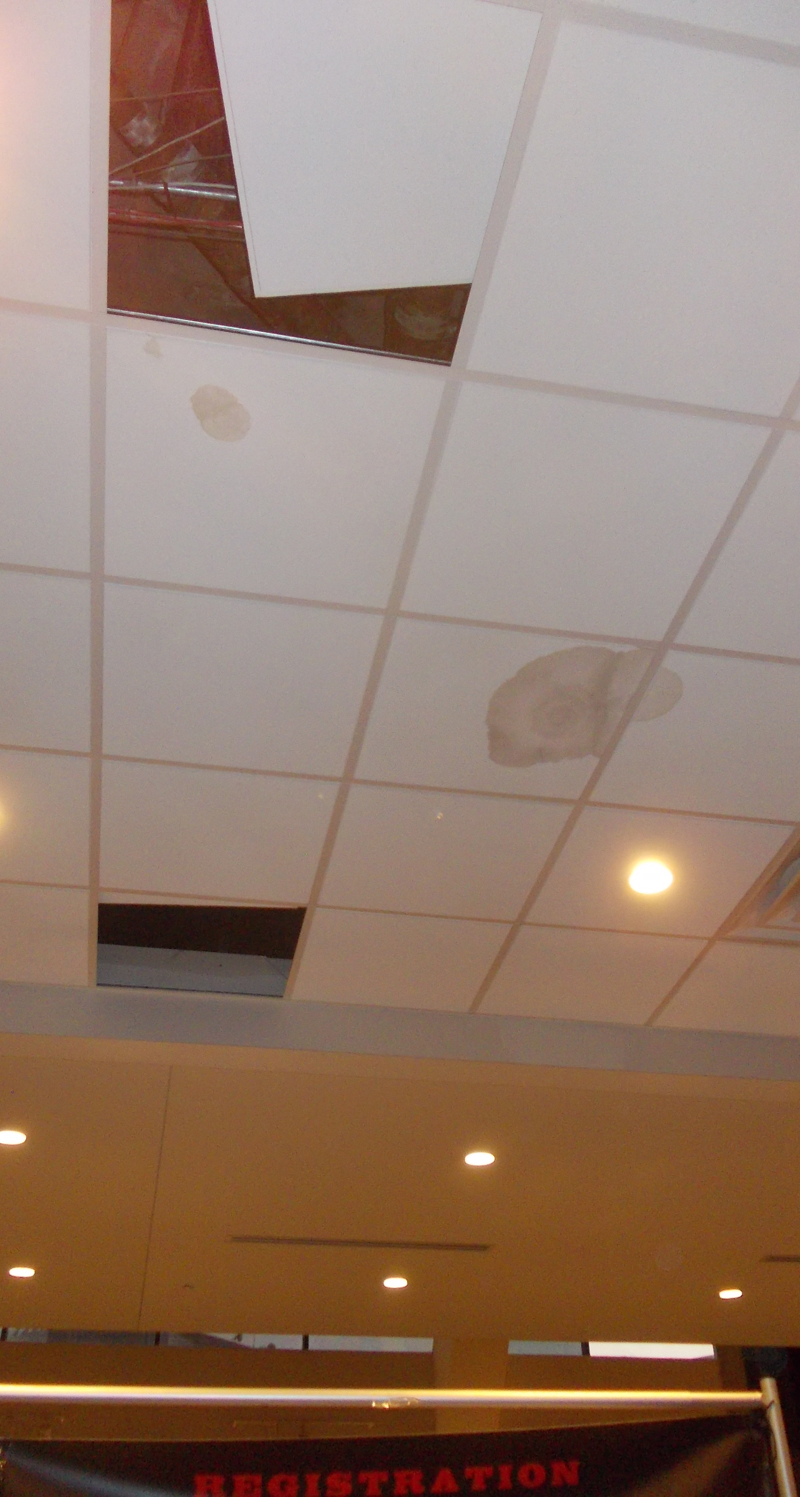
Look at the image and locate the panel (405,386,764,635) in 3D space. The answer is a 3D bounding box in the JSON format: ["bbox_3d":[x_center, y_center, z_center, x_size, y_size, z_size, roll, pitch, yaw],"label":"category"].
[{"bbox_3d":[0.341,-0.449,2.393,0.600,0.022,0.590,6,-40,-10],"label":"panel"}]

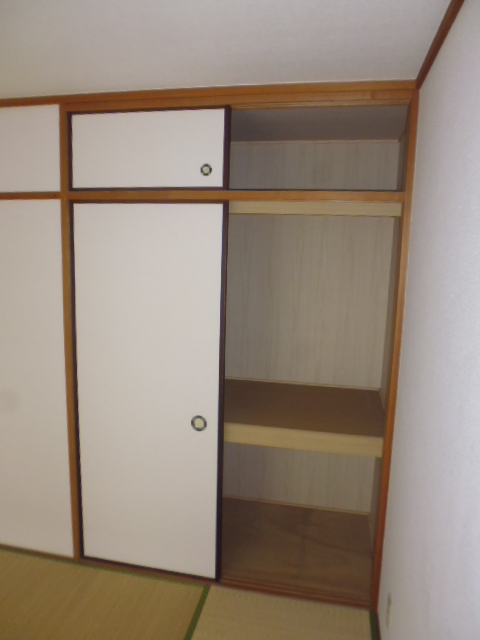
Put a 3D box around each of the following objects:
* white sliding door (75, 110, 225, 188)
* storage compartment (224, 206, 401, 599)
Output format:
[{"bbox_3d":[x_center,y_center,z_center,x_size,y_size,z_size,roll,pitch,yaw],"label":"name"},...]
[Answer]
[{"bbox_3d":[-0.421,-0.766,2.005,0.768,0.346,0.030,3,9,11],"label":"white sliding door"},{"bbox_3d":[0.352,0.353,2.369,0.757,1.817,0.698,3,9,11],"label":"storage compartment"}]

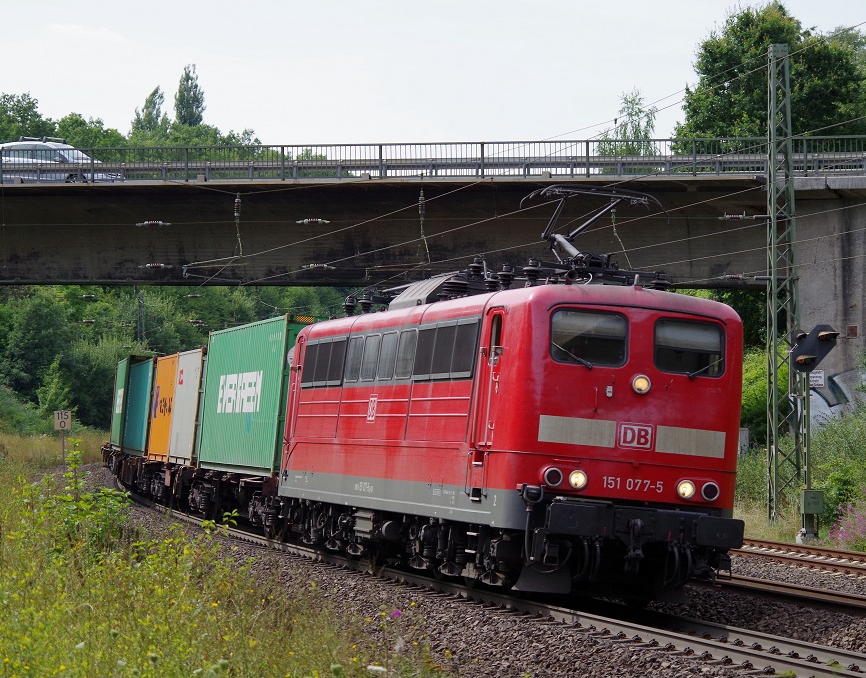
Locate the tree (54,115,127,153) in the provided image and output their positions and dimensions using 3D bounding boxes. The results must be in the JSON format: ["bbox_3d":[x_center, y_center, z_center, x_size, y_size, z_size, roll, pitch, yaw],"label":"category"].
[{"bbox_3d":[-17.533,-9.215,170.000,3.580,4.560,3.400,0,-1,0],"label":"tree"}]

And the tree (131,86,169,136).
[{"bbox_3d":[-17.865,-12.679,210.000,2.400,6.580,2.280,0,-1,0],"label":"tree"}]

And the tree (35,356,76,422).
[{"bbox_3d":[-15.915,2.171,140.000,1.690,3.040,1.600,0,-1,0],"label":"tree"}]

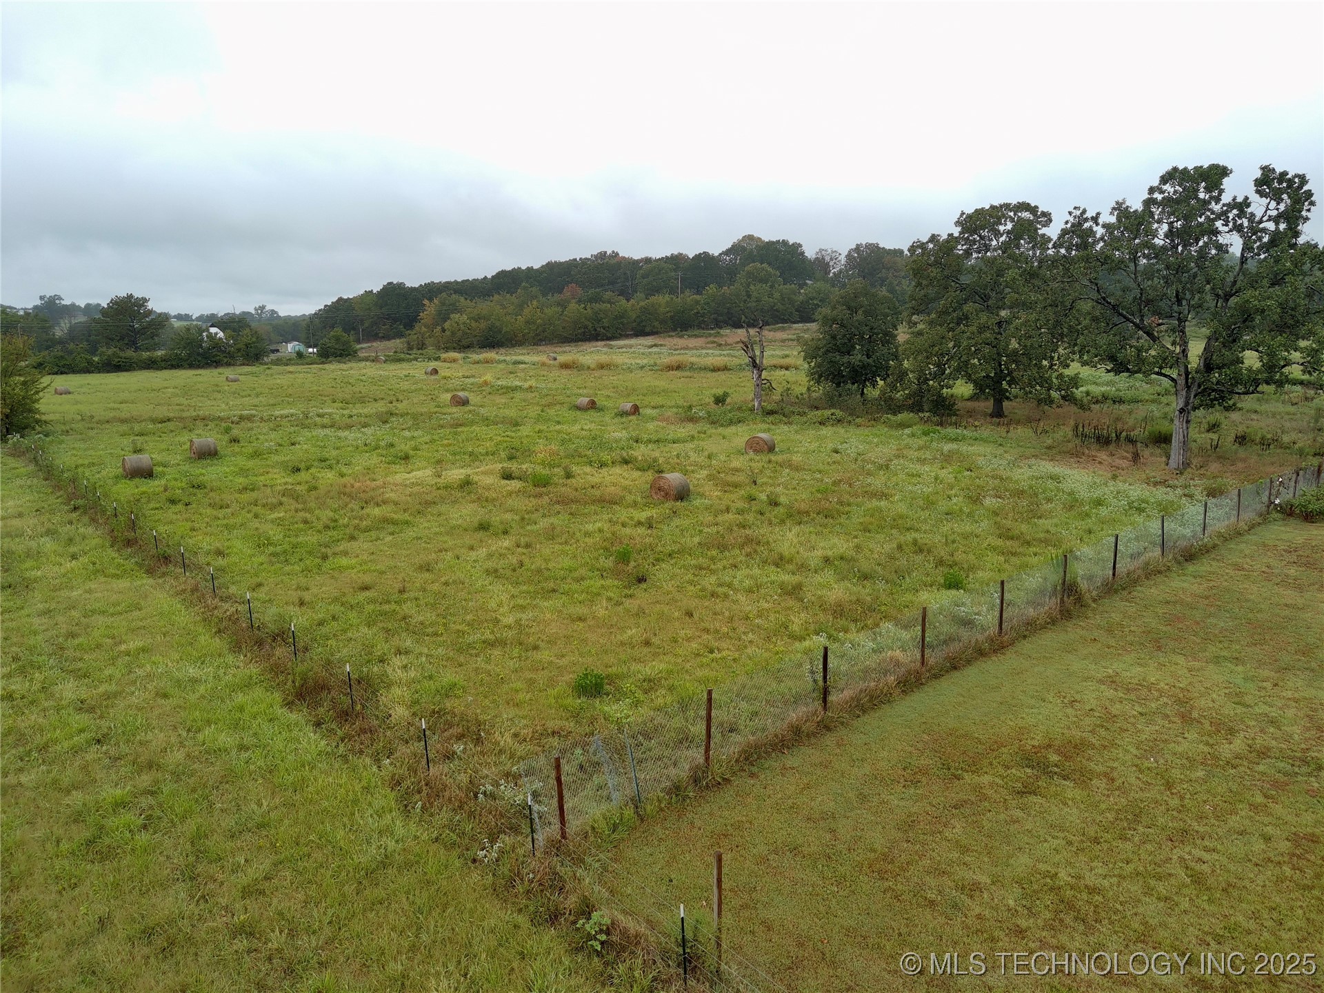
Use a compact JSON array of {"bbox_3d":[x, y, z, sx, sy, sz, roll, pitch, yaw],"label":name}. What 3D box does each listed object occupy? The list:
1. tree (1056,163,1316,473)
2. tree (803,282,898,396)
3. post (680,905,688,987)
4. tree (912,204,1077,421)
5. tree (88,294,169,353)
[{"bbox_3d":[25.036,-8.333,41.956,11.800,14.360,11.200,6,13,30],"label":"tree"},{"bbox_3d":[16.768,-13.719,77.928,8.600,10.660,8.400,1,12,12],"label":"tree"},{"bbox_3d":[0.268,5.434,10.600,0.050,1.190,0.050,-1,12,1],"label":"post"},{"bbox_3d":[23.993,-13.354,63.968,11.800,15.240,11.200,3,12,20],"label":"tree"},{"bbox_3d":[-125.977,-40.015,208.451,16.000,15.410,15.000,-8,13,-30],"label":"tree"}]

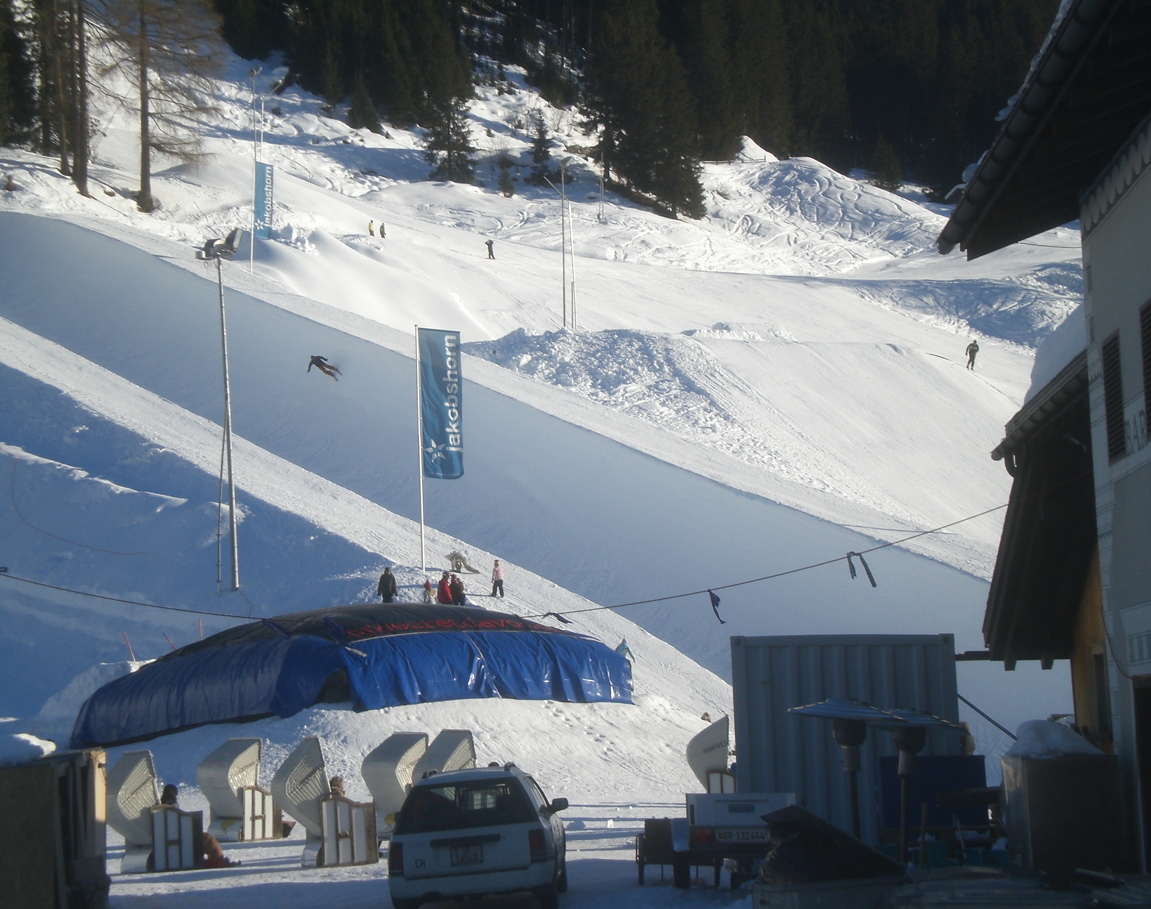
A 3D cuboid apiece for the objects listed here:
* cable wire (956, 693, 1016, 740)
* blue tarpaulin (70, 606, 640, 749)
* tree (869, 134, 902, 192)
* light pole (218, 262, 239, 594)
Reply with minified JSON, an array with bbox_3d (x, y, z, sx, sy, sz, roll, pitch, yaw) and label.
[{"bbox_3d":[5.158,3.290,33.000,1.000,0.060,0.060,38,-9,0],"label":"cable wire"},{"bbox_3d":[-6.566,6.344,77.000,16.000,3.700,9.500,-2,-7,0],"label":"blue tarpaulin"},{"bbox_3d":[40.151,-37.760,340.000,4.200,7.600,4.200,-2,-7,0],"label":"tree"},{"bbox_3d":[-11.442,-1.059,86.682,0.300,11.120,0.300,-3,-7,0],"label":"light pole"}]

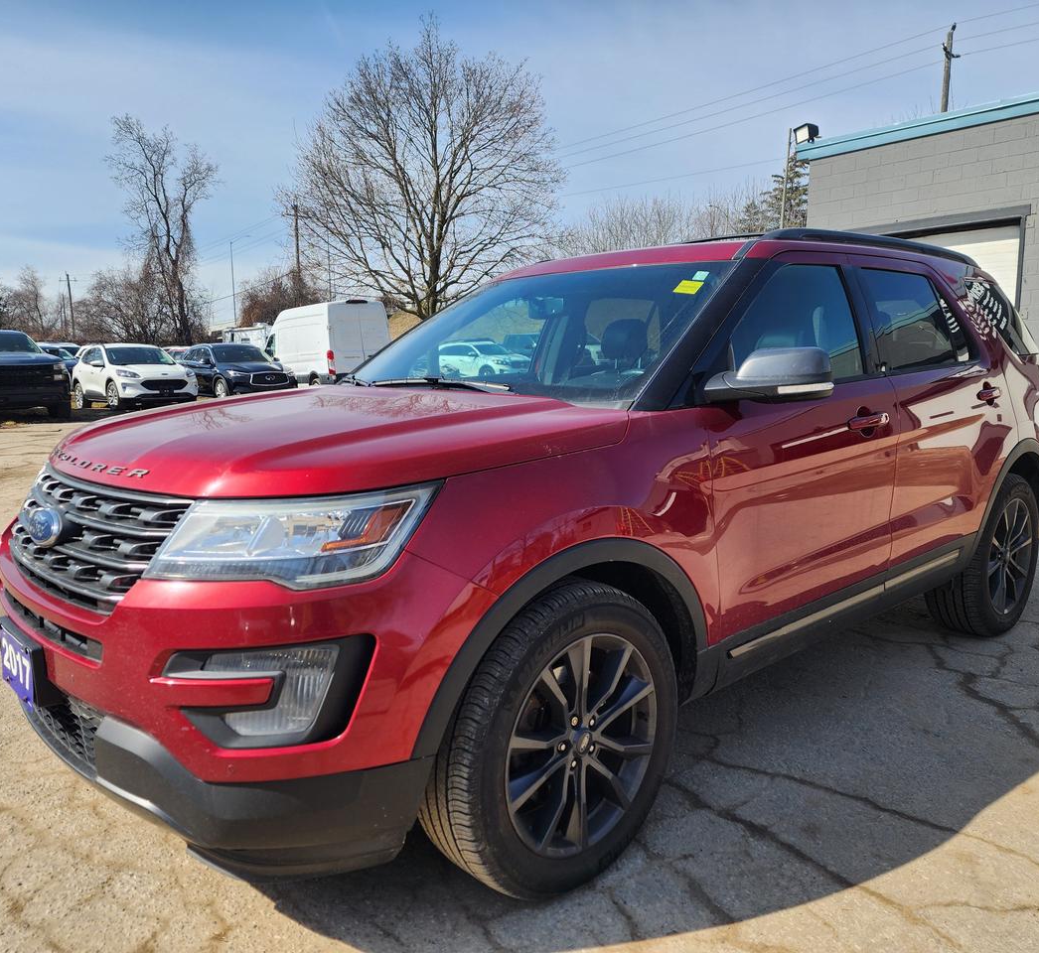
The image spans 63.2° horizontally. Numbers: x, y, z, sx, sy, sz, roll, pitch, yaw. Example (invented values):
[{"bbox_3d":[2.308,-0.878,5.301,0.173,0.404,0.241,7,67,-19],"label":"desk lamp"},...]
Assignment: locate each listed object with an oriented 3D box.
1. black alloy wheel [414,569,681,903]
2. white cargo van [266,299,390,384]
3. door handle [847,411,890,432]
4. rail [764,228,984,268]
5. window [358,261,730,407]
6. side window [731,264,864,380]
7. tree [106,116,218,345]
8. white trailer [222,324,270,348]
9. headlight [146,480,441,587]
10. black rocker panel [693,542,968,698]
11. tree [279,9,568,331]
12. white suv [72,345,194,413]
[{"bbox_3d":[0.088,0.633,2.127,0.755,0.760,0.265,-8,11,-43],"label":"black alloy wheel"},{"bbox_3d":[-6.254,-3.820,26.256,2.060,2.680,5.980,-7,10,-37],"label":"white cargo van"},{"bbox_3d":[1.157,-0.181,2.788,0.240,0.048,0.060,-7,10,-41],"label":"door handle"},{"bbox_3d":[1.573,-0.960,3.604,1.950,0.090,0.075,-8,10,-41],"label":"rail"},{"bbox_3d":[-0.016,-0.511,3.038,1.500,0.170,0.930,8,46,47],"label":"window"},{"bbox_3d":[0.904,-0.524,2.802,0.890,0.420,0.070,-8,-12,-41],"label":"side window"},{"bbox_3d":[-19.866,-12.848,47.000,5.600,13.800,5.200,-4,9,-25],"label":"tree"},{"bbox_3d":[-14.649,-7.002,47.796,2.350,2.900,5.700,-8,10,-44],"label":"white trailer"},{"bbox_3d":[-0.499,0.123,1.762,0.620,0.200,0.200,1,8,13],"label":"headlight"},{"bbox_3d":[1.175,0.449,3.007,1.920,0.200,0.110,-7,11,-41],"label":"black rocker panel"},{"bbox_3d":[-4.068,-12.942,37.000,12.200,14.300,12.000,-2,8,-6],"label":"tree"},{"bbox_3d":[-9.958,-2.589,21.800,1.880,1.680,4.580,-8,11,-43],"label":"white suv"}]

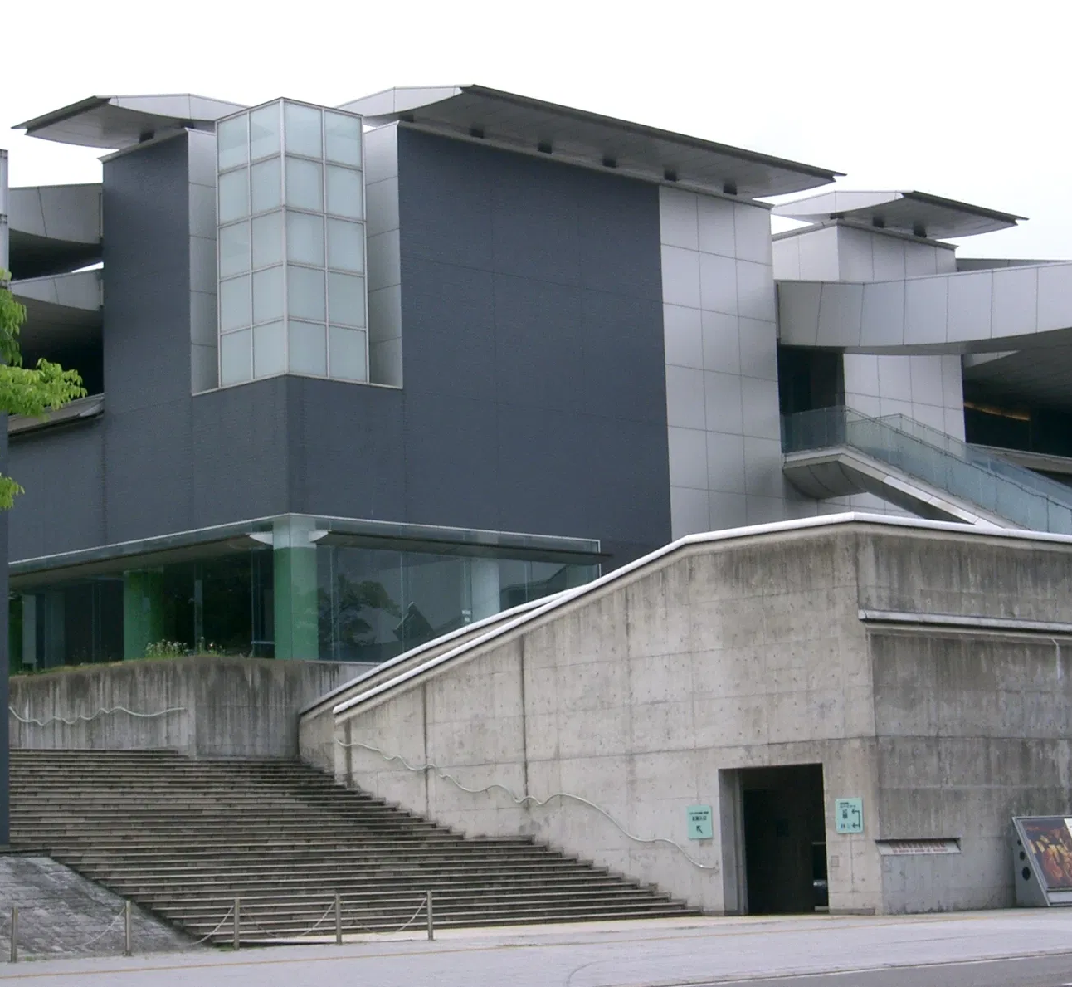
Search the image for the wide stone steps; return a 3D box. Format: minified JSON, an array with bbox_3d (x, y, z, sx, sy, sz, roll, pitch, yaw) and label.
[{"bbox_3d":[-5.826,6.519,50.990,12.500,3.860,14.200,6,-11,-43],"label":"wide stone steps"}]

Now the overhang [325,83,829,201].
[{"bbox_3d":[1.526,-9.123,69.429,13.710,0.780,5.730,6,-11,-43],"label":"overhang"}]

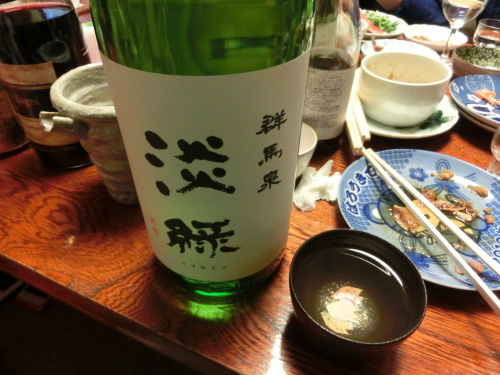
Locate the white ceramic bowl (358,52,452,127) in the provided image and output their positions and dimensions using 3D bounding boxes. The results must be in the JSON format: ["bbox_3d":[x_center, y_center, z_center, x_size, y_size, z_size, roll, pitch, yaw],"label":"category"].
[{"bbox_3d":[0.170,-0.108,0.397,0.093,0.060,0.093,0,41,0],"label":"white ceramic bowl"}]

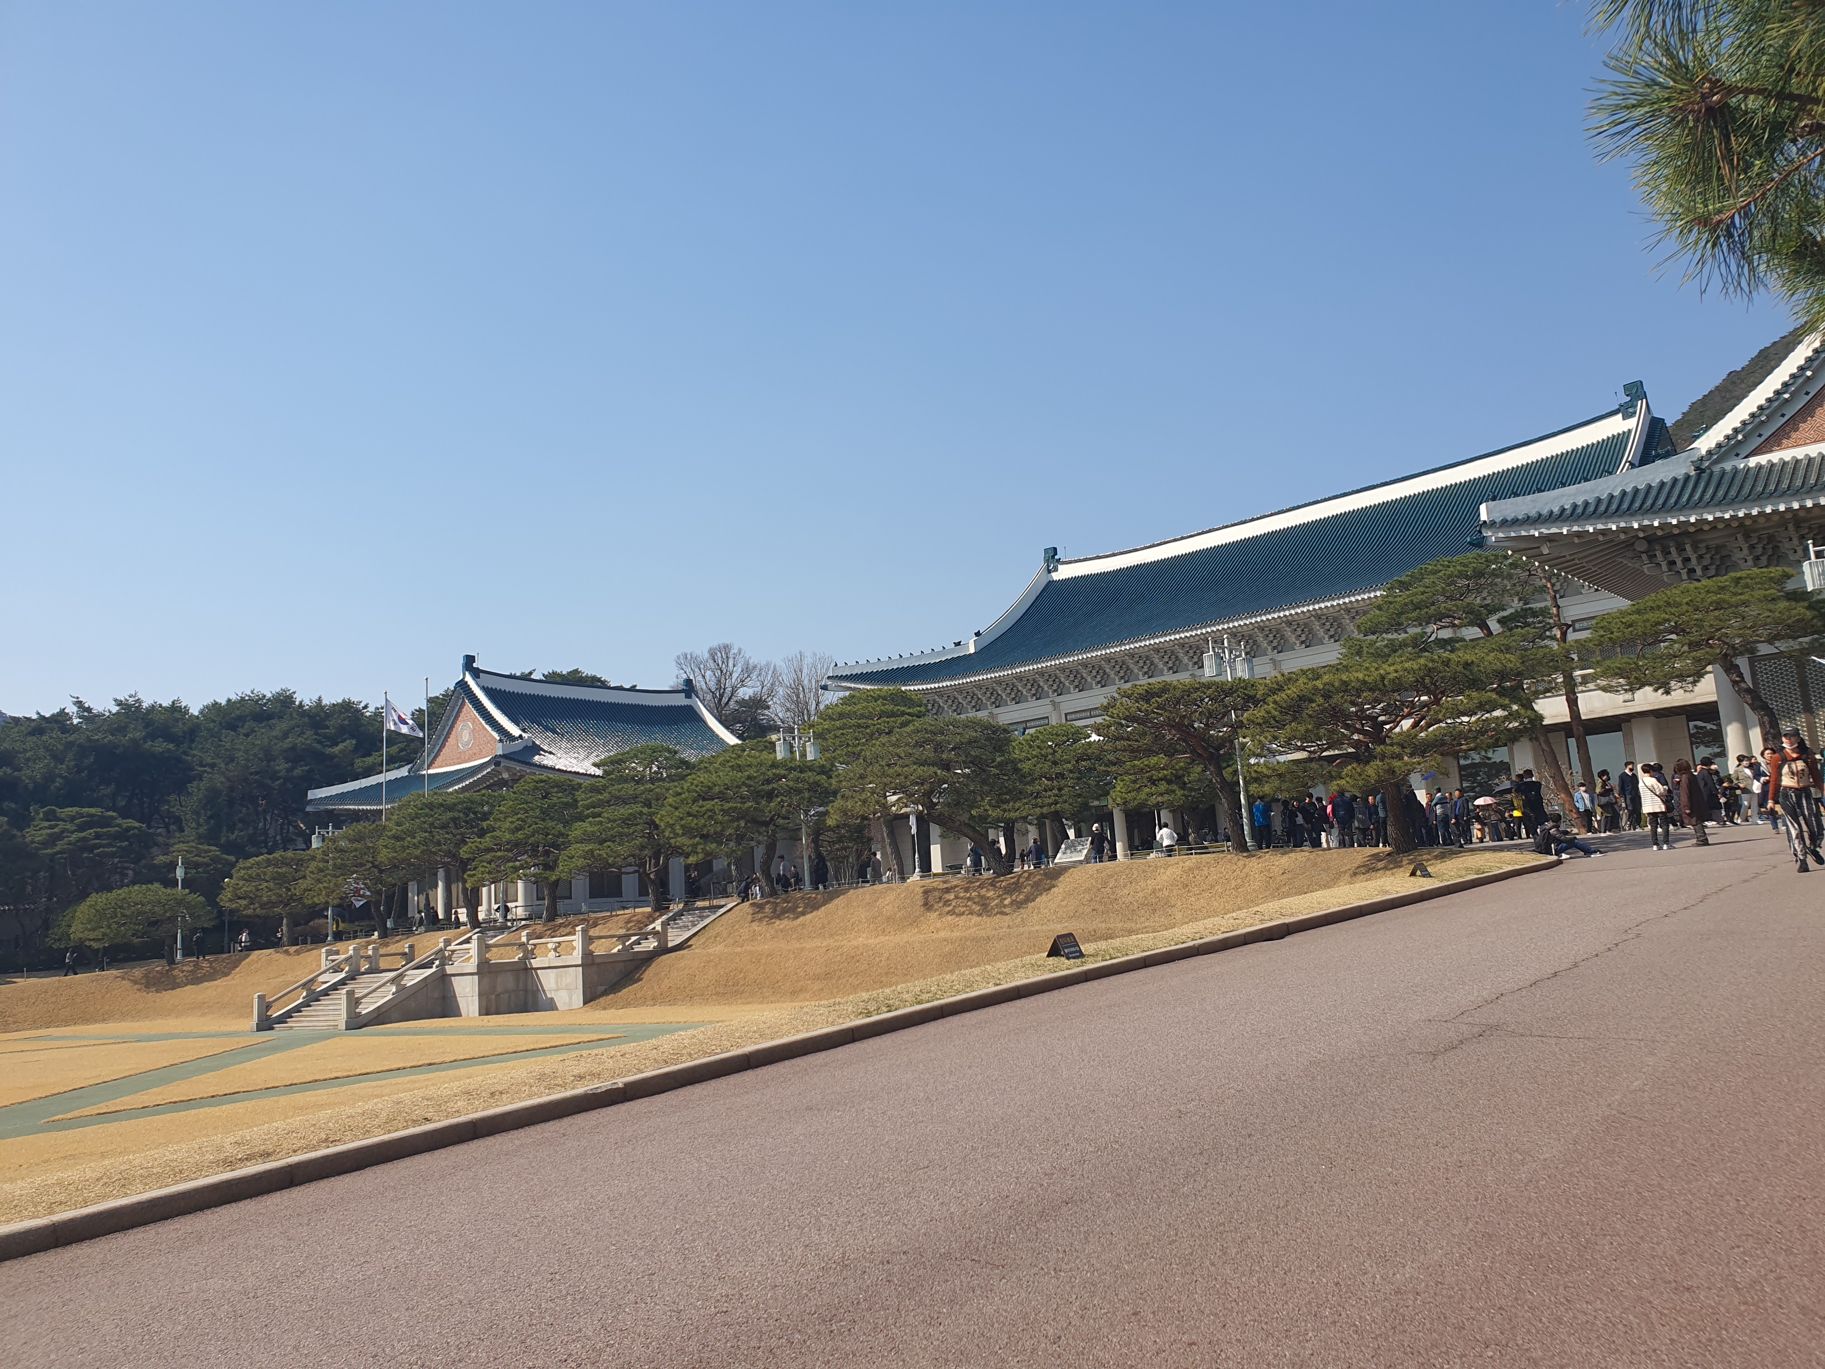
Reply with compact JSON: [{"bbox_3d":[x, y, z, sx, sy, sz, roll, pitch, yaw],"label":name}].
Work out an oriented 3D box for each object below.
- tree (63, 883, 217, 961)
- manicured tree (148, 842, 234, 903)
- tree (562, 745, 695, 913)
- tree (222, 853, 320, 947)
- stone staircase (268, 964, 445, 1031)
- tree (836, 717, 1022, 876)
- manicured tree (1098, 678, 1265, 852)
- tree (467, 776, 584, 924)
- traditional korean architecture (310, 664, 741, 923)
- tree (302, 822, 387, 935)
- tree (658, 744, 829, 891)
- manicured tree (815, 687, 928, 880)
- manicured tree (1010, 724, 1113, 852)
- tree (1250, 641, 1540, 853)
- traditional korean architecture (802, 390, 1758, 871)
[{"bbox_3d":[-47.478,14.696,84.094,8.330,4.730,7.490,1,-12,-29],"label":"tree"},{"bbox_3d":[-51.000,15.323,97.044,5.500,8.500,5.000,1,-11,-28],"label":"manicured tree"},{"bbox_3d":[-11.689,6.020,57.562,5.780,6.980,5.210,-2,-10,-12],"label":"tree"},{"bbox_3d":[-35.527,11.880,76.252,5.340,5.420,4.810,0,-11,-25],"label":"tree"},{"bbox_3d":[-17.513,9.726,42.734,5.400,1.750,3.000,-12,-13,39],"label":"stone staircase"},{"bbox_3d":[0.508,3.498,41.988,5.500,4.970,5.000,-4,-10,-1],"label":"tree"},{"bbox_3d":[7.259,2.232,36.990,4.600,4.760,4.400,-12,-13,39],"label":"manicured tree"},{"bbox_3d":[-17.502,7.445,62.199,5.380,6.570,4.850,-1,-11,-16],"label":"tree"},{"bbox_3d":[-23.750,7.902,99.629,24.000,18.500,30.000,-12,-13,39],"label":"traditional korean architecture"},{"bbox_3d":[-28.975,10.005,70.617,4.570,5.840,4.120,0,-11,-22],"label":"tree"},{"bbox_3d":[-6.346,5.202,53.229,6.690,5.880,6.020,-3,-10,-7],"label":"tree"},{"bbox_3d":[-1.163,3.448,45.979,4.300,6.680,4.300,-12,-13,39],"label":"manicured tree"},{"bbox_3d":[4.962,3.785,45.464,3.700,4.920,3.700,-12,-13,39],"label":"manicured tree"},{"bbox_3d":[13.077,1.730,37.184,7.540,5.690,6.780,-8,-11,19],"label":"tree"},{"bbox_3d":[30.671,-1.407,103.445,65.000,30.200,42.000,-12,-13,39],"label":"traditional korean architecture"}]

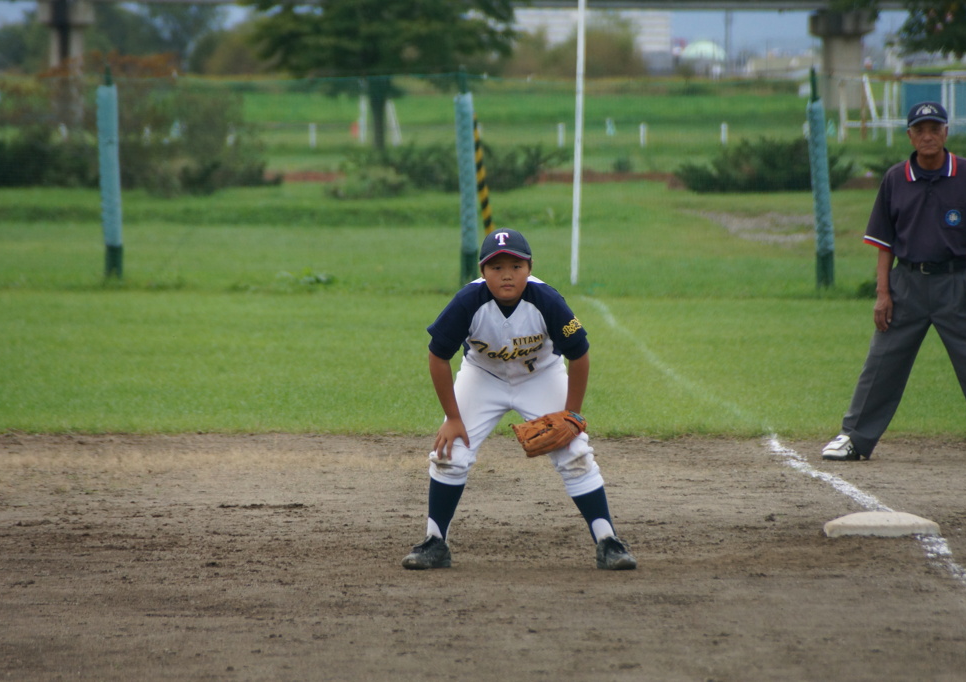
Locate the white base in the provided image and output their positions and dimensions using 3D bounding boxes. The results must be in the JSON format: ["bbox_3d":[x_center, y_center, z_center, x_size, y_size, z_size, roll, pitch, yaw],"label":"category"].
[{"bbox_3d":[1.424,0.656,38.100,0.385,0.082,0.385,0,1,-3],"label":"white base"}]

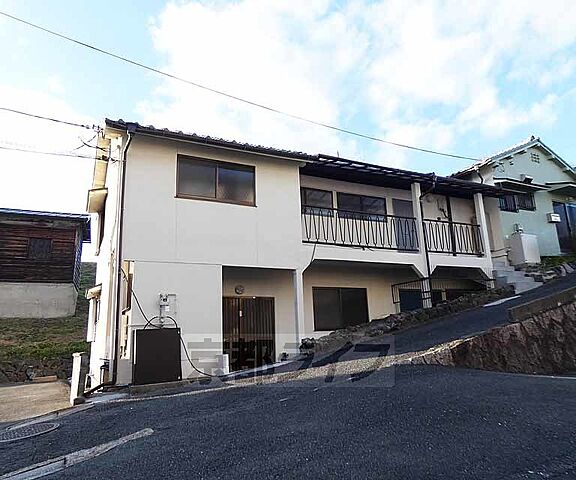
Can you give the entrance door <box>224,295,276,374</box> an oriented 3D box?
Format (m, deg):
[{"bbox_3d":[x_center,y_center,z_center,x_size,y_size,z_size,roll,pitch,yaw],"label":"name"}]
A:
[{"bbox_3d":[-1.090,2.279,8.741,1.660,1.803,0.120,3,-12,-22],"label":"entrance door"}]

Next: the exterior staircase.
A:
[{"bbox_3d":[7.680,1.295,12.753,1.550,1.240,1.450,4,-12,-27],"label":"exterior staircase"}]

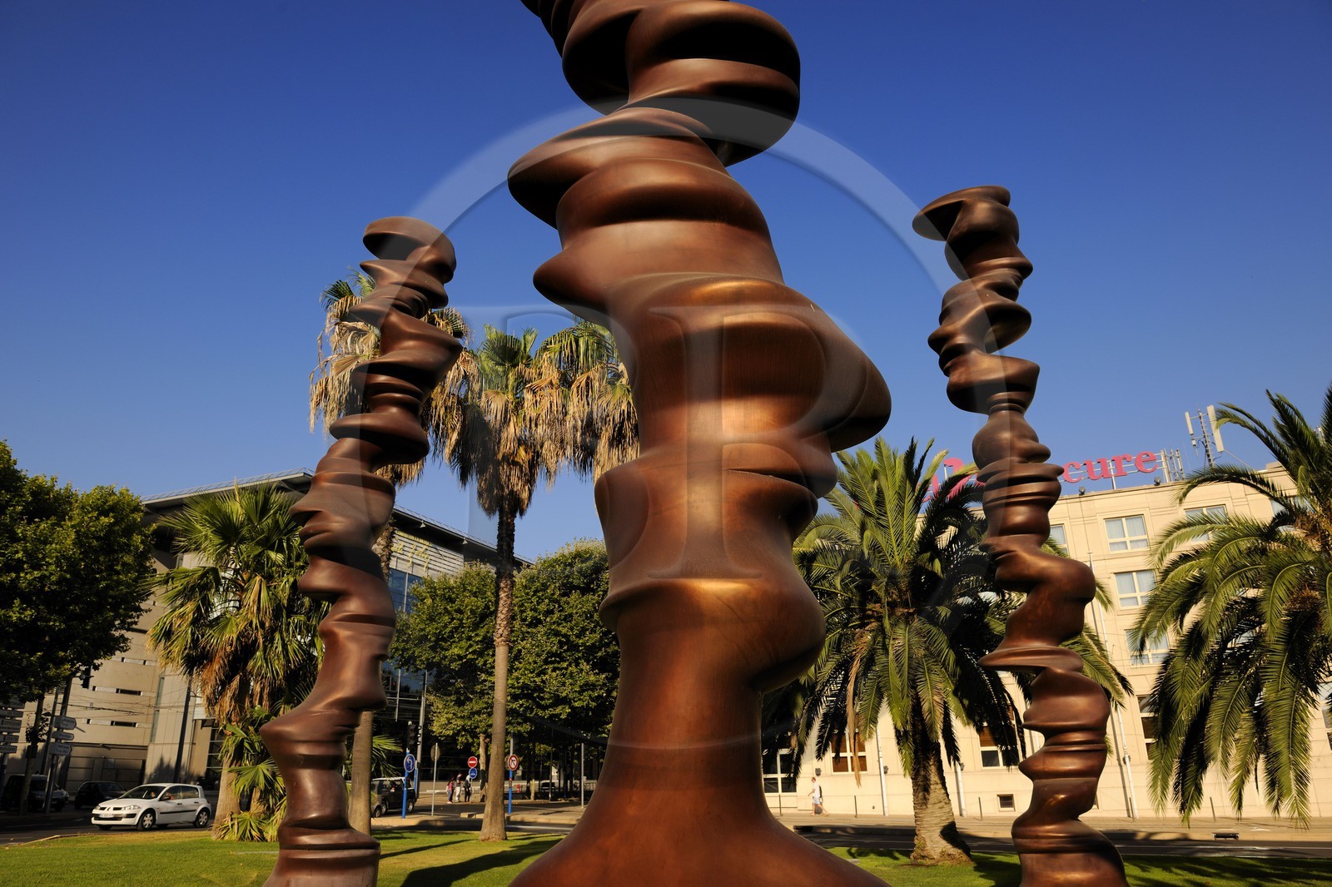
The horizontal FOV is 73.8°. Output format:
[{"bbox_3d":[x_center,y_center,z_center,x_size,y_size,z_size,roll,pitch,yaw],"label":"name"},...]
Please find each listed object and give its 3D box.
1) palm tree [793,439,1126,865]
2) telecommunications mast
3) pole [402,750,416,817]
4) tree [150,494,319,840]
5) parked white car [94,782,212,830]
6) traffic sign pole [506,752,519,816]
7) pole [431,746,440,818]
[{"bbox_3d":[5.599,4.082,18.334,6.300,8.400,6.300,-7,-21,17],"label":"palm tree"},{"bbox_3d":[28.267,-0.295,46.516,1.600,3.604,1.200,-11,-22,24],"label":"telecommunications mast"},{"bbox_3d":[-10.086,13.358,34.694,0.160,2.430,0.650,-11,-22,25],"label":"pole"},{"bbox_3d":[-12.712,6.169,26.634,5.000,10.458,4.900,9,-22,-26],"label":"tree"},{"bbox_3d":[-17.715,12.607,30.924,1.780,1.470,4.200,-5,-20,9],"label":"parked white car"},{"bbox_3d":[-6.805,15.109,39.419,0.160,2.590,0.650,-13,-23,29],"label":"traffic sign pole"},{"bbox_3d":[-9.768,14.199,37.514,0.160,2.876,0.650,-12,-22,26],"label":"pole"}]

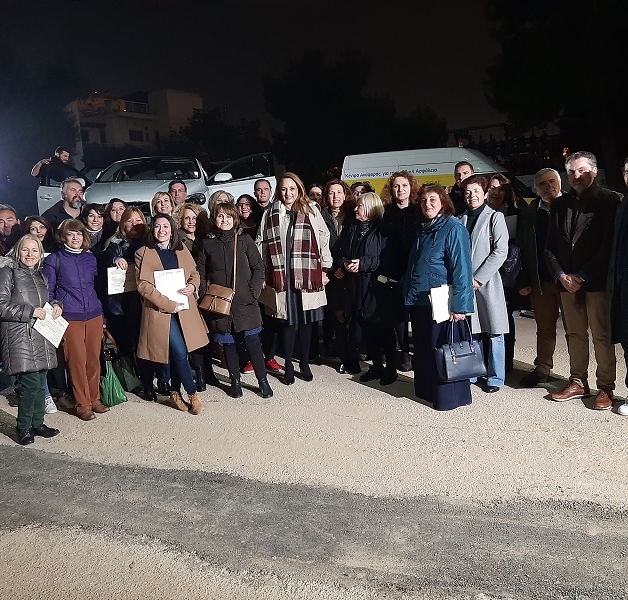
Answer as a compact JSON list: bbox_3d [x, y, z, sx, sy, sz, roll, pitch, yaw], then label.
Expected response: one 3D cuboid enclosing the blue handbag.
[{"bbox_3d":[1.080,0.380,4.600,0.340,0.420,0.160,-6,9,-20],"label":"blue handbag"}]

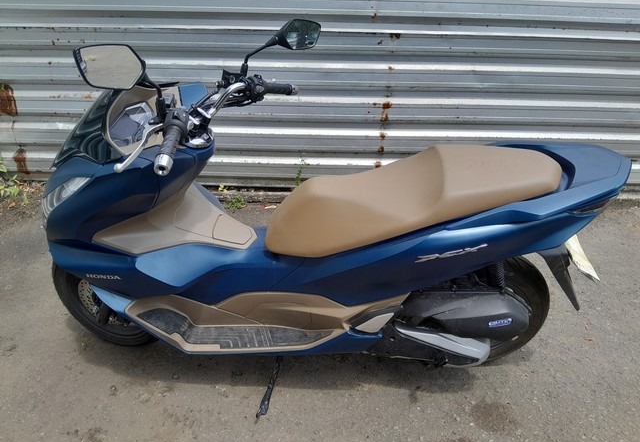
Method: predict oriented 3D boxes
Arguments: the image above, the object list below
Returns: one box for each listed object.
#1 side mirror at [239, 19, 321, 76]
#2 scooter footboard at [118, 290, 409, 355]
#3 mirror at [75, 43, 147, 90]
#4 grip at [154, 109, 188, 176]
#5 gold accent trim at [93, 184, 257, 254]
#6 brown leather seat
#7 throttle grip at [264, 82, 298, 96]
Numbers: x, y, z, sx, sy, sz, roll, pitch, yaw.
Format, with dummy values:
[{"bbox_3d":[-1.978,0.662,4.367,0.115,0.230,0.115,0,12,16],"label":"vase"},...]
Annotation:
[{"bbox_3d":[-0.121,-0.548,1.510,0.275,0.152,0.073,-21,30,-40],"label":"side mirror"},{"bbox_3d":[-0.169,0.297,1.531,0.860,0.220,0.140,3,35,3],"label":"scooter footboard"},{"bbox_3d":[-0.449,-0.328,1.018,0.138,0.093,0.050,-18,39,-36],"label":"mirror"},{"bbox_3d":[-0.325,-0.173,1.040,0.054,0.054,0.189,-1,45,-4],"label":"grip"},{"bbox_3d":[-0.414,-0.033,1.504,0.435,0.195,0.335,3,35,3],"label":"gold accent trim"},{"bbox_3d":[0.265,-0.067,1.458,0.850,0.285,0.320,3,35,3],"label":"brown leather seat"},{"bbox_3d":[-0.119,-0.422,1.541,0.038,0.038,0.143,18,19,35],"label":"throttle grip"}]

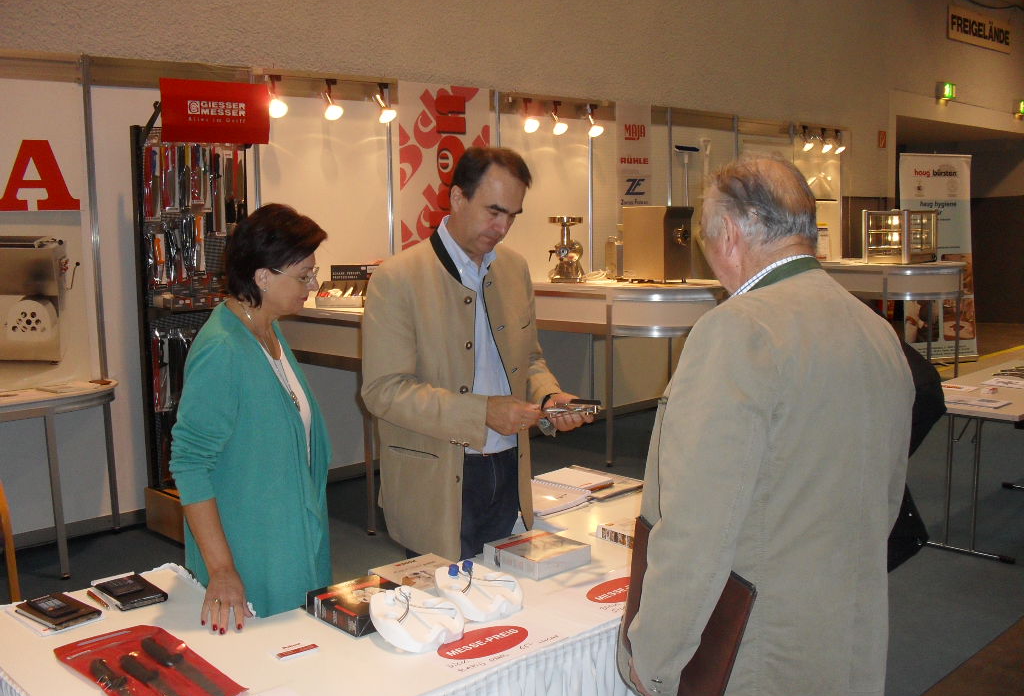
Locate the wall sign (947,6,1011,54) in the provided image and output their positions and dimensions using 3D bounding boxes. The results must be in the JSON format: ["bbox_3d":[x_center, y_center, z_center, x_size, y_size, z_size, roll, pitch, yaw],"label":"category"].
[{"bbox_3d":[5.931,-4.006,13.091,1.938,0.385,0.050,-8,10,-43],"label":"wall sign"}]

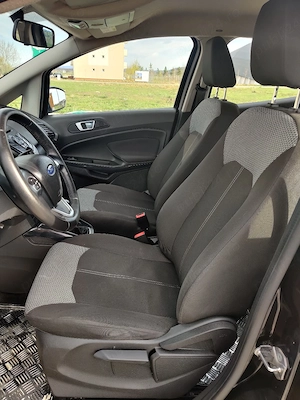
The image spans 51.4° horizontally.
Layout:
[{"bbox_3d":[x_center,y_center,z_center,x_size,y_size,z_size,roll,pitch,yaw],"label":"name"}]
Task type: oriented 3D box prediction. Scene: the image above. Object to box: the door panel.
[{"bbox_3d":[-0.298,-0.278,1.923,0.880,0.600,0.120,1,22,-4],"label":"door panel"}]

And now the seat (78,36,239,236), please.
[{"bbox_3d":[-0.020,-0.248,1.596,0.830,1.070,0.520,1,22,-4],"label":"seat"}]

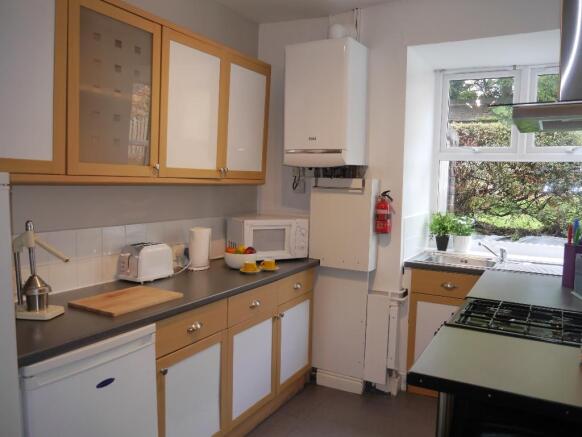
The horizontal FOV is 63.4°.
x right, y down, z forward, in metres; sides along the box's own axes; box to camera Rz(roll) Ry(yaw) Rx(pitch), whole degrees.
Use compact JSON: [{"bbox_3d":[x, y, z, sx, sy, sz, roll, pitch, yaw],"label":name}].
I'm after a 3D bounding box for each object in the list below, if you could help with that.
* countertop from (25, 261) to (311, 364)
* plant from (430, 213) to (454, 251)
[{"bbox_3d":[-0.587,0.359,2.533,0.620,0.035,2.190,4,5,29],"label":"countertop"},{"bbox_3d":[1.204,0.104,3.751,0.180,0.295,0.180,4,5,29],"label":"plant"}]

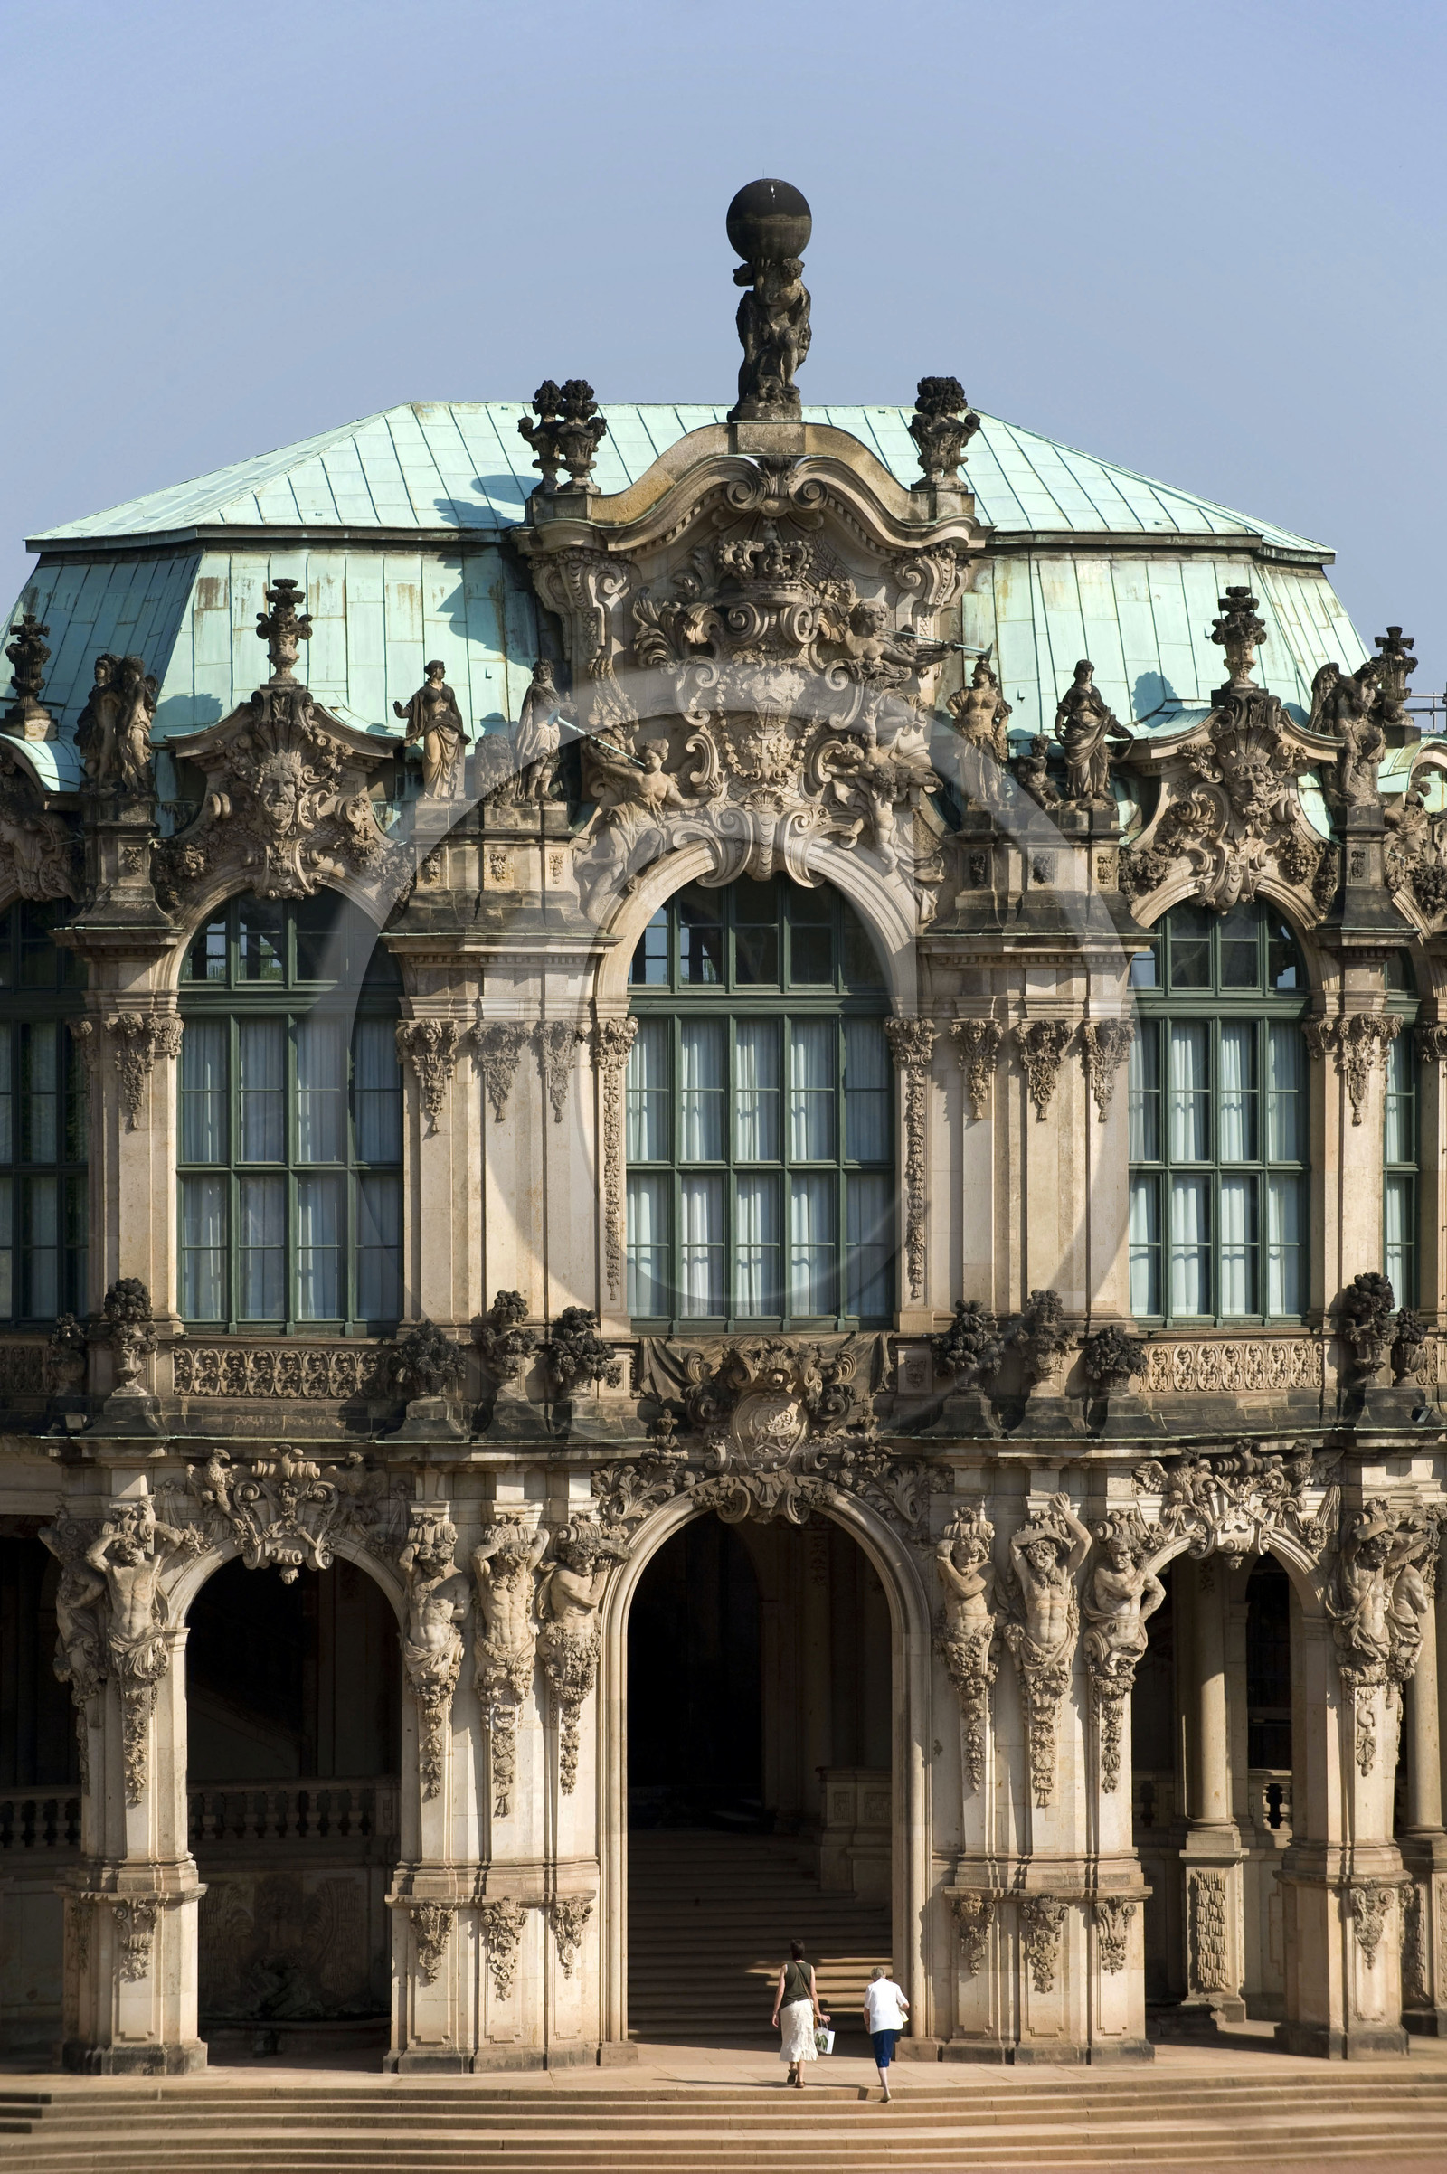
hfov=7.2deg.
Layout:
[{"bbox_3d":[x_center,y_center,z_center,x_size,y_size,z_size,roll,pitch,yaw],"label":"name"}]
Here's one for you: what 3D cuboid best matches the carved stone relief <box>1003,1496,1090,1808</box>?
[{"bbox_3d":[3.881,6.767,137.600,1.020,3.771,0.720,0,-1,-14],"label":"carved stone relief"}]

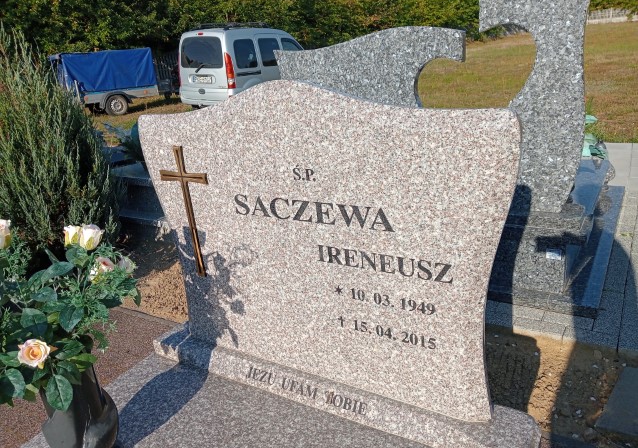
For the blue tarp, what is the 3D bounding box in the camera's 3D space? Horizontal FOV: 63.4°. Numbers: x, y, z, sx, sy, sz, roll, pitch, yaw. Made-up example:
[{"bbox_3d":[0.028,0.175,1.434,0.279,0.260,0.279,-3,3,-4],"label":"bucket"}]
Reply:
[{"bbox_3d":[-5.512,-3.918,13.251,2.214,0.942,1.253,-18,24,-35],"label":"blue tarp"}]

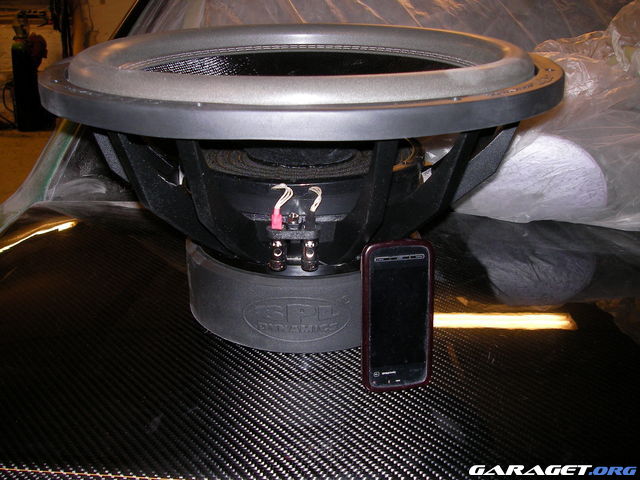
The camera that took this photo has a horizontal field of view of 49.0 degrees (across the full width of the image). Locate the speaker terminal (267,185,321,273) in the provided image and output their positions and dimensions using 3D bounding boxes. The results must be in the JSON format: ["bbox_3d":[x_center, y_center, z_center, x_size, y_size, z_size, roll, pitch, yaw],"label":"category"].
[{"bbox_3d":[-0.019,-0.009,0.526,0.041,0.063,0.028,0,21,0],"label":"speaker terminal"}]

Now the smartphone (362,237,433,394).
[{"bbox_3d":[0.056,0.055,0.505,0.052,0.111,0.015,-4,15,-9],"label":"smartphone"}]

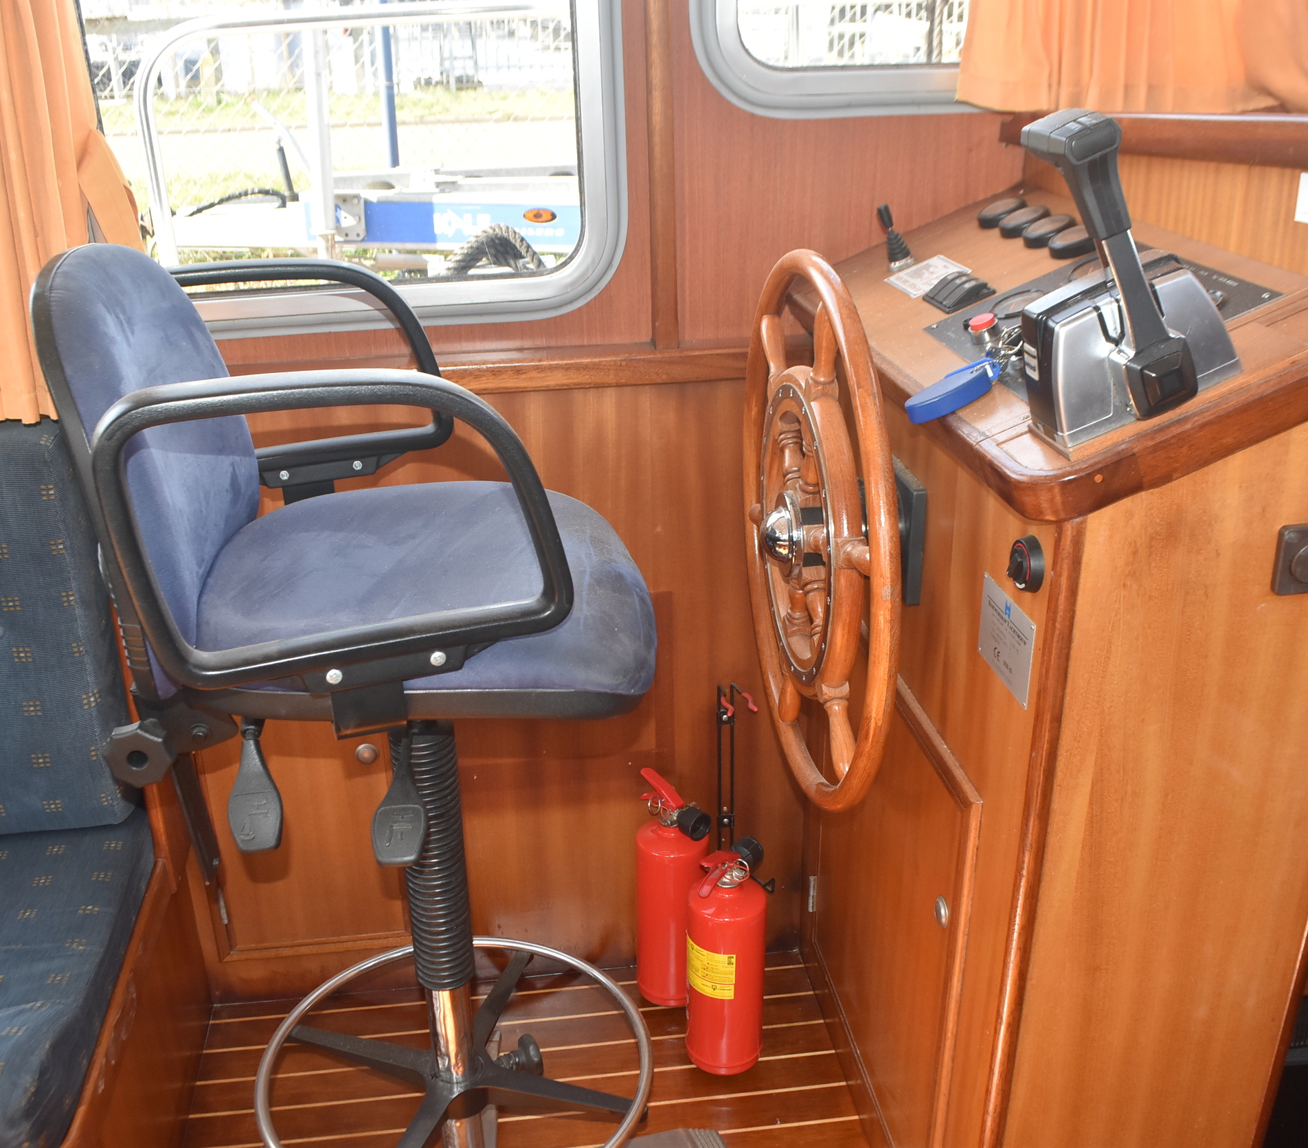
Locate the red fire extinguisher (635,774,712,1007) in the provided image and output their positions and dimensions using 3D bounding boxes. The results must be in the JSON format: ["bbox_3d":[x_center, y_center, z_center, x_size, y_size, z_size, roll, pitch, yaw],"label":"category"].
[{"bbox_3d":[0.031,0.483,1.984,0.112,0.365,0.130,-19,29,-40],"label":"red fire extinguisher"}]

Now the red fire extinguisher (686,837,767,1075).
[{"bbox_3d":[0.105,0.532,1.841,0.112,0.365,0.130,20,29,41],"label":"red fire extinguisher"}]

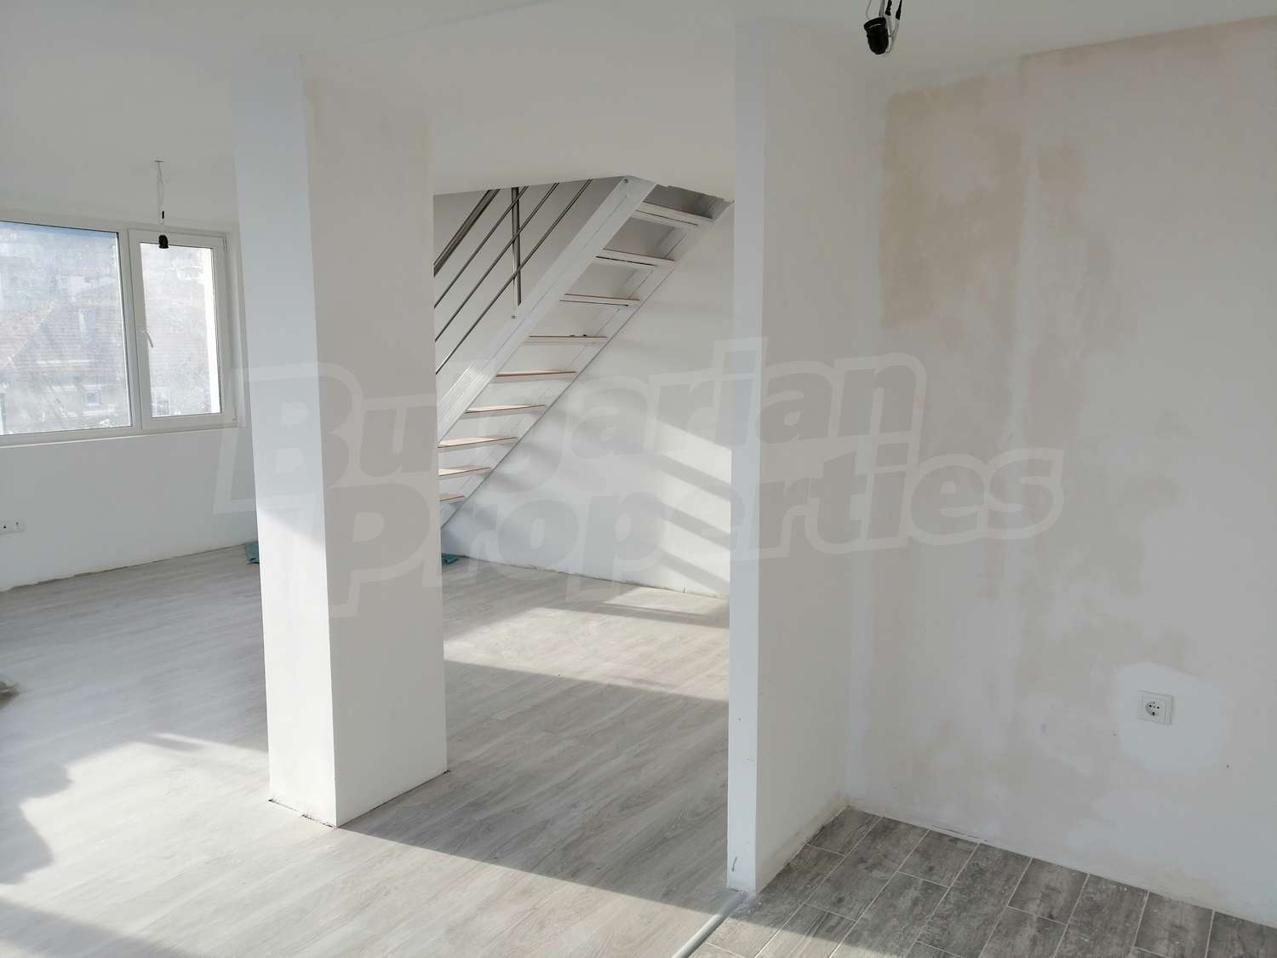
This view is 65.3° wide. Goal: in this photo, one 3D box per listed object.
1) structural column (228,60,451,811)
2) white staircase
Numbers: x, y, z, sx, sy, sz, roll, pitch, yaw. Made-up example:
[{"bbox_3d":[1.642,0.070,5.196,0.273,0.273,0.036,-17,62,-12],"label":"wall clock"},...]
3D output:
[{"bbox_3d":[-0.981,-0.087,3.361,0.341,2.361,0.500,5,9,34],"label":"structural column"},{"bbox_3d":[-0.805,-0.509,6.333,2.754,2.417,0.826,5,9,34],"label":"white staircase"}]

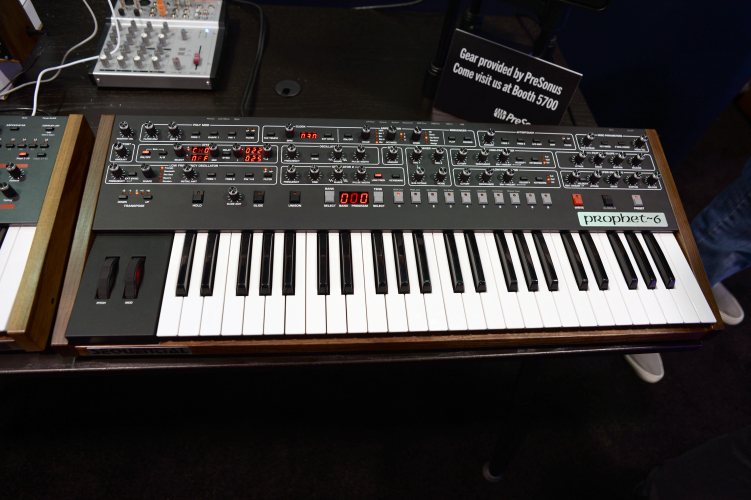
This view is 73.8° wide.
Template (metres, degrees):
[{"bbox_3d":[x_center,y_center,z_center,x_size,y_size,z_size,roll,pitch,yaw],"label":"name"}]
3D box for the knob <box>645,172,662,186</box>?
[{"bbox_3d":[0.399,-0.103,0.717,0.013,0.016,0.013,0,65,-7],"label":"knob"}]

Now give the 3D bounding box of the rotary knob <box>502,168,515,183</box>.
[{"bbox_3d":[0.184,-0.103,0.688,0.012,0.015,0.012,0,65,-7],"label":"rotary knob"}]

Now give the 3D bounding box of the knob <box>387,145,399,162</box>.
[{"bbox_3d":[0.024,-0.133,0.685,0.013,0.015,0.013,0,64,-7],"label":"knob"}]

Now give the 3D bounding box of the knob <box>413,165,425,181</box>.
[{"bbox_3d":[0.059,-0.103,0.675,0.013,0.015,0.013,0,64,-7],"label":"knob"}]

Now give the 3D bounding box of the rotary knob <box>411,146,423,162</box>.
[{"bbox_3d":[0.057,-0.133,0.688,0.013,0.016,0.013,0,65,-7],"label":"rotary knob"}]

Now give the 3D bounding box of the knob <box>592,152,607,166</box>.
[{"bbox_3d":[0.325,-0.133,0.723,0.013,0.015,0.013,0,64,-7],"label":"knob"}]

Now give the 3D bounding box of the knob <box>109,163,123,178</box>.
[{"bbox_3d":[-0.325,-0.099,0.628,0.012,0.015,0.012,0,65,-7],"label":"knob"}]

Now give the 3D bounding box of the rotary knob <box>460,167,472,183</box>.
[{"bbox_3d":[0.122,-0.103,0.682,0.013,0.016,0.013,0,65,-7],"label":"rotary knob"}]

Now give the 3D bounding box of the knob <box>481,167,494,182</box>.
[{"bbox_3d":[0.154,-0.103,0.684,0.012,0.015,0.012,0,65,-7],"label":"knob"}]

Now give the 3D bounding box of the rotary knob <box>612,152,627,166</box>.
[{"bbox_3d":[0.356,-0.133,0.727,0.013,0.015,0.013,0,64,-7],"label":"rotary knob"}]

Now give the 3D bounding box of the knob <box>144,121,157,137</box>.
[{"bbox_3d":[-0.296,-0.160,0.658,0.013,0.016,0.013,0,65,-7],"label":"knob"}]

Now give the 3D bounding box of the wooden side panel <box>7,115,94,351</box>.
[{"bbox_3d":[-0.393,-0.035,0.619,0.018,0.078,0.313,-1,56,-7],"label":"wooden side panel"}]

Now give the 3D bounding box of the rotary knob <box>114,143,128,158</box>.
[{"bbox_3d":[-0.327,-0.129,0.641,0.013,0.015,0.013,0,64,-7],"label":"rotary knob"}]

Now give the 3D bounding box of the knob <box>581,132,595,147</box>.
[{"bbox_3d":[0.314,-0.164,0.735,0.013,0.015,0.013,0,64,-7],"label":"knob"}]

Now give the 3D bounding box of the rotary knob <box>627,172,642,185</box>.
[{"bbox_3d":[0.369,-0.102,0.713,0.013,0.016,0.013,0,65,-7],"label":"rotary knob"}]

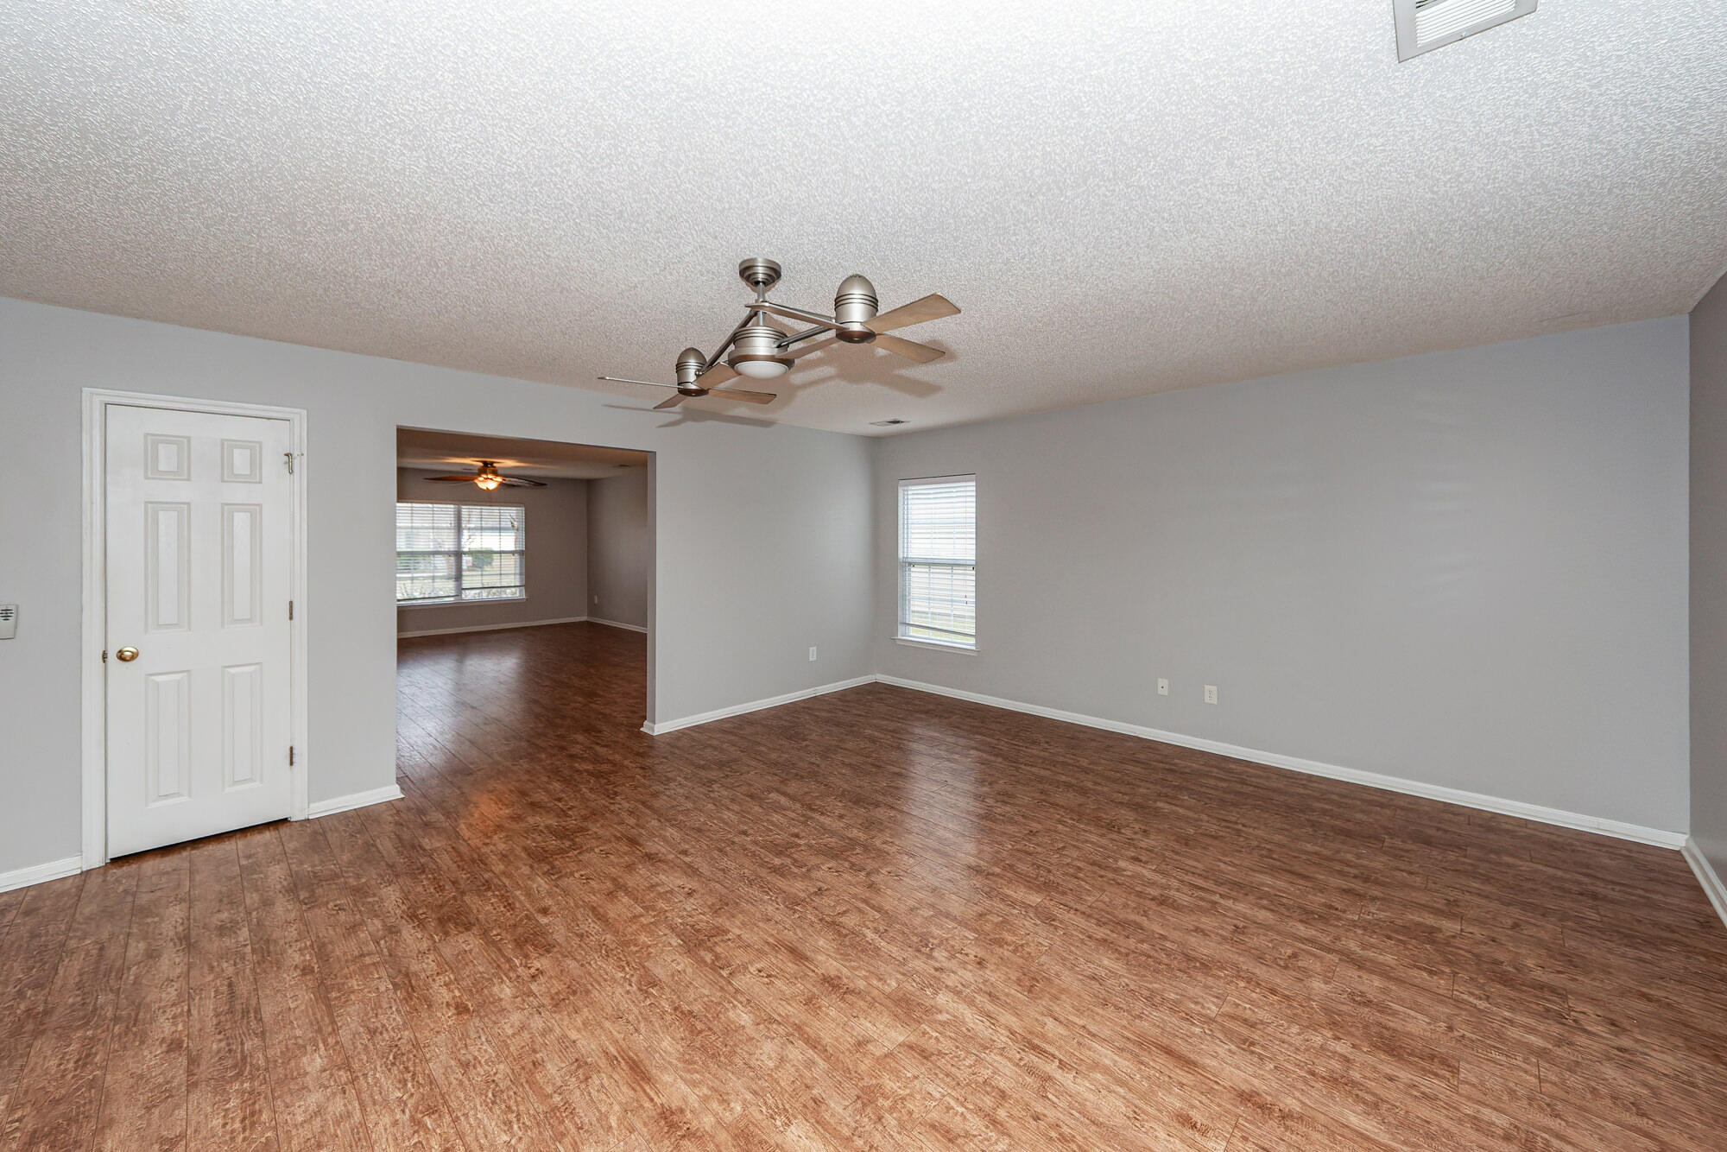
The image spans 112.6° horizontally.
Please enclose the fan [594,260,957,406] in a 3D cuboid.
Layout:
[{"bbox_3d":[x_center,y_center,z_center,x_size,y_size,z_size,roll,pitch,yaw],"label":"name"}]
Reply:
[{"bbox_3d":[-0.394,-0.975,2.217,1.770,0.430,0.780,2,3,43],"label":"fan"}]

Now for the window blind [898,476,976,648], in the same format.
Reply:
[{"bbox_3d":[0.710,-0.146,5.490,0.870,1.570,0.100,2,3,41],"label":"window blind"}]

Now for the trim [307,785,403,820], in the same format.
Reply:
[{"bbox_3d":[-2.827,1.252,3.200,0.390,0.088,0.030,-2,3,-44],"label":"trim"}]

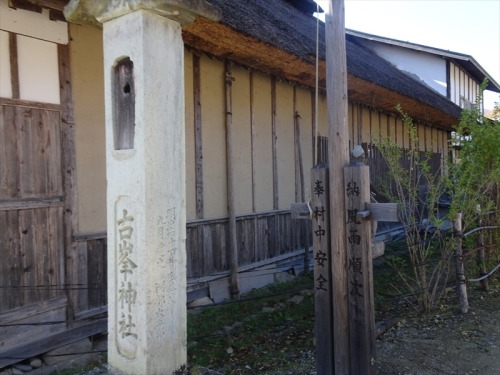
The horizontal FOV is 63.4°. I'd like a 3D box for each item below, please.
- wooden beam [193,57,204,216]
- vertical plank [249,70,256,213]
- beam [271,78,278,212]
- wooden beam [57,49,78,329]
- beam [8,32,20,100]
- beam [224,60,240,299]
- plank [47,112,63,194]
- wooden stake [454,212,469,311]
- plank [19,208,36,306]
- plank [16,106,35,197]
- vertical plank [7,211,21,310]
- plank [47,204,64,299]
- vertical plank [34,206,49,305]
[{"bbox_3d":[-0.691,-0.664,5.226,0.080,2.123,0.109,-1,1,40],"label":"wooden beam"},{"bbox_3d":[0.035,-0.622,5.473,0.045,1.918,0.050,-1,0,40],"label":"vertical plank"},{"bbox_3d":[0.341,-0.634,5.855,0.060,1.934,0.080,-1,0,40],"label":"beam"},{"bbox_3d":[-1.603,-0.046,3.537,0.100,2.419,0.110,-1,0,40],"label":"wooden beam"},{"bbox_3d":[-2.102,-1.078,3.598,0.050,0.590,0.058,-1,1,40],"label":"beam"},{"bbox_3d":[-0.227,-0.094,4.960,0.090,2.878,0.090,-1,0,40],"label":"beam"},{"bbox_3d":[-1.678,-0.299,3.472,0.025,0.719,0.115,-1,0,40],"label":"plank"},{"bbox_3d":[2.369,0.845,4.512,0.075,1.112,0.075,-3,0,40],"label":"wooden stake"},{"bbox_3d":[-2.031,0.636,3.685,0.020,0.872,0.126,-1,1,40],"label":"plank"},{"bbox_3d":[-2.048,-0.320,3.675,0.020,0.821,0.131,-1,1,40],"label":"plank"},{"bbox_3d":[-1.877,0.577,3.212,0.025,0.789,0.105,-1,0,40],"label":"vertical plank"},{"bbox_3d":[-1.862,0.630,3.883,0.020,0.885,0.132,-1,1,40],"label":"plank"},{"bbox_3d":[-1.948,0.635,3.783,0.020,0.886,0.124,-1,1,40],"label":"vertical plank"}]

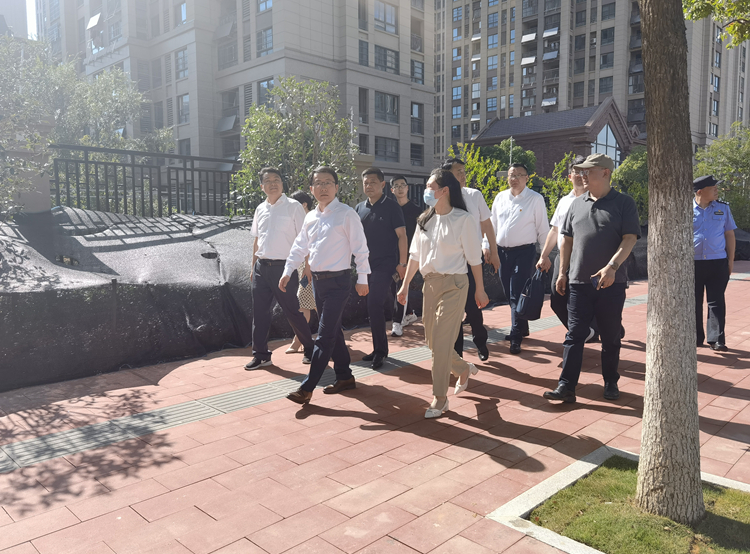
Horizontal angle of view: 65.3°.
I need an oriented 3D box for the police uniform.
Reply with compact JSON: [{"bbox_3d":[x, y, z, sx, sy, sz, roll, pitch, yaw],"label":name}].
[{"bbox_3d":[3.393,-0.140,5.949,0.540,1.730,0.370,3,6,32],"label":"police uniform"}]

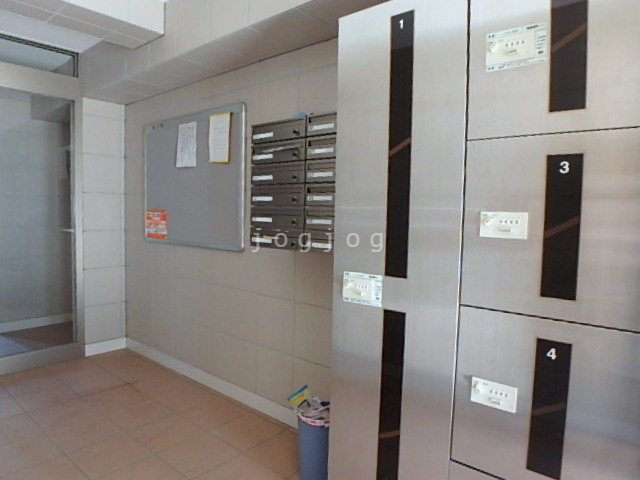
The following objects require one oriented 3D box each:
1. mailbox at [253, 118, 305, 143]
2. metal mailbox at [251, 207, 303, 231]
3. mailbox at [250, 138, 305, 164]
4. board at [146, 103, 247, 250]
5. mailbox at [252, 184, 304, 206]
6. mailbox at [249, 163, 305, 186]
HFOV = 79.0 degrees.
[{"bbox_3d":[-0.136,-0.526,1.956,0.367,0.095,0.220,4,4,38],"label":"mailbox"},{"bbox_3d":[-0.122,-0.110,1.910,0.348,0.103,0.260,4,5,38],"label":"metal mailbox"},{"bbox_3d":[-0.137,-0.426,1.961,0.366,0.105,0.220,4,4,38],"label":"mailbox"},{"bbox_3d":[-0.896,-0.407,2.691,1.192,0.884,0.030,4,4,38],"label":"board"},{"bbox_3d":[-0.142,-0.218,1.974,0.366,0.101,0.220,4,4,38],"label":"mailbox"},{"bbox_3d":[-0.139,-0.321,1.968,0.366,0.103,0.220,4,4,38],"label":"mailbox"}]

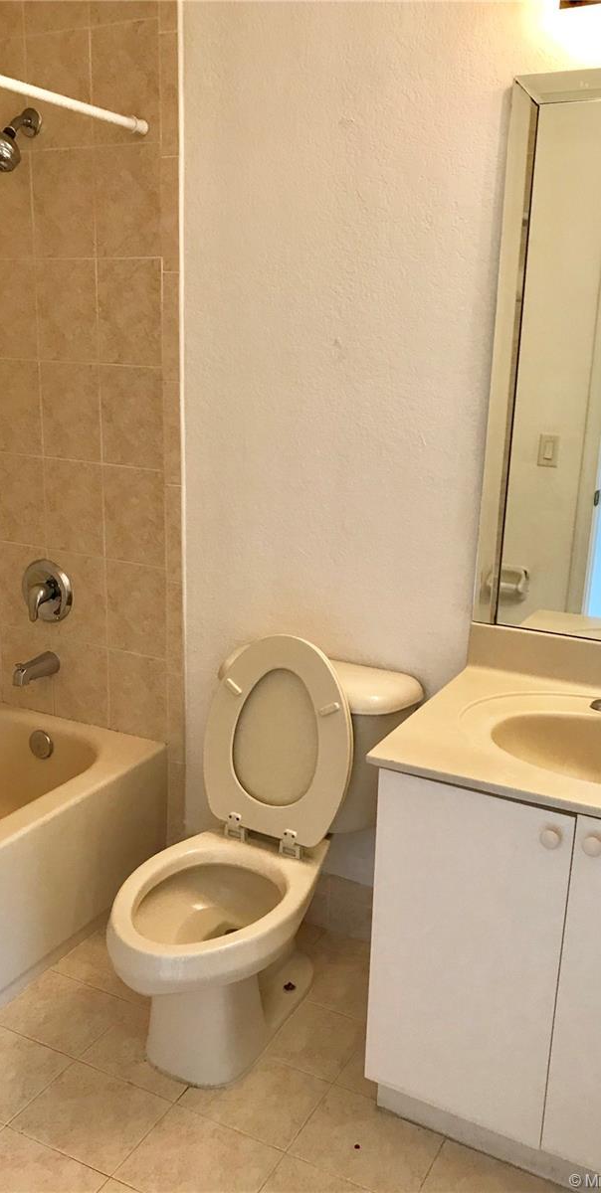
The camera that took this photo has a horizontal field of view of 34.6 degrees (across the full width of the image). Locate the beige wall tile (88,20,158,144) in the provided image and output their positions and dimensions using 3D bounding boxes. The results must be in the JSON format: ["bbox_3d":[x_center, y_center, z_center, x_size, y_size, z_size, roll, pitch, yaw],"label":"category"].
[{"bbox_3d":[-0.410,-1.207,2.279,0.201,0.257,0.010,9,17,26],"label":"beige wall tile"}]

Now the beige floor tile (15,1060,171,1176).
[{"bbox_3d":[-0.417,1.041,1.932,0.257,0.010,0.205,9,17,26],"label":"beige floor tile"}]

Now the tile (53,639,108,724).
[{"bbox_3d":[-0.627,0.243,2.767,0.198,0.240,0.012,10,18,26],"label":"tile"}]

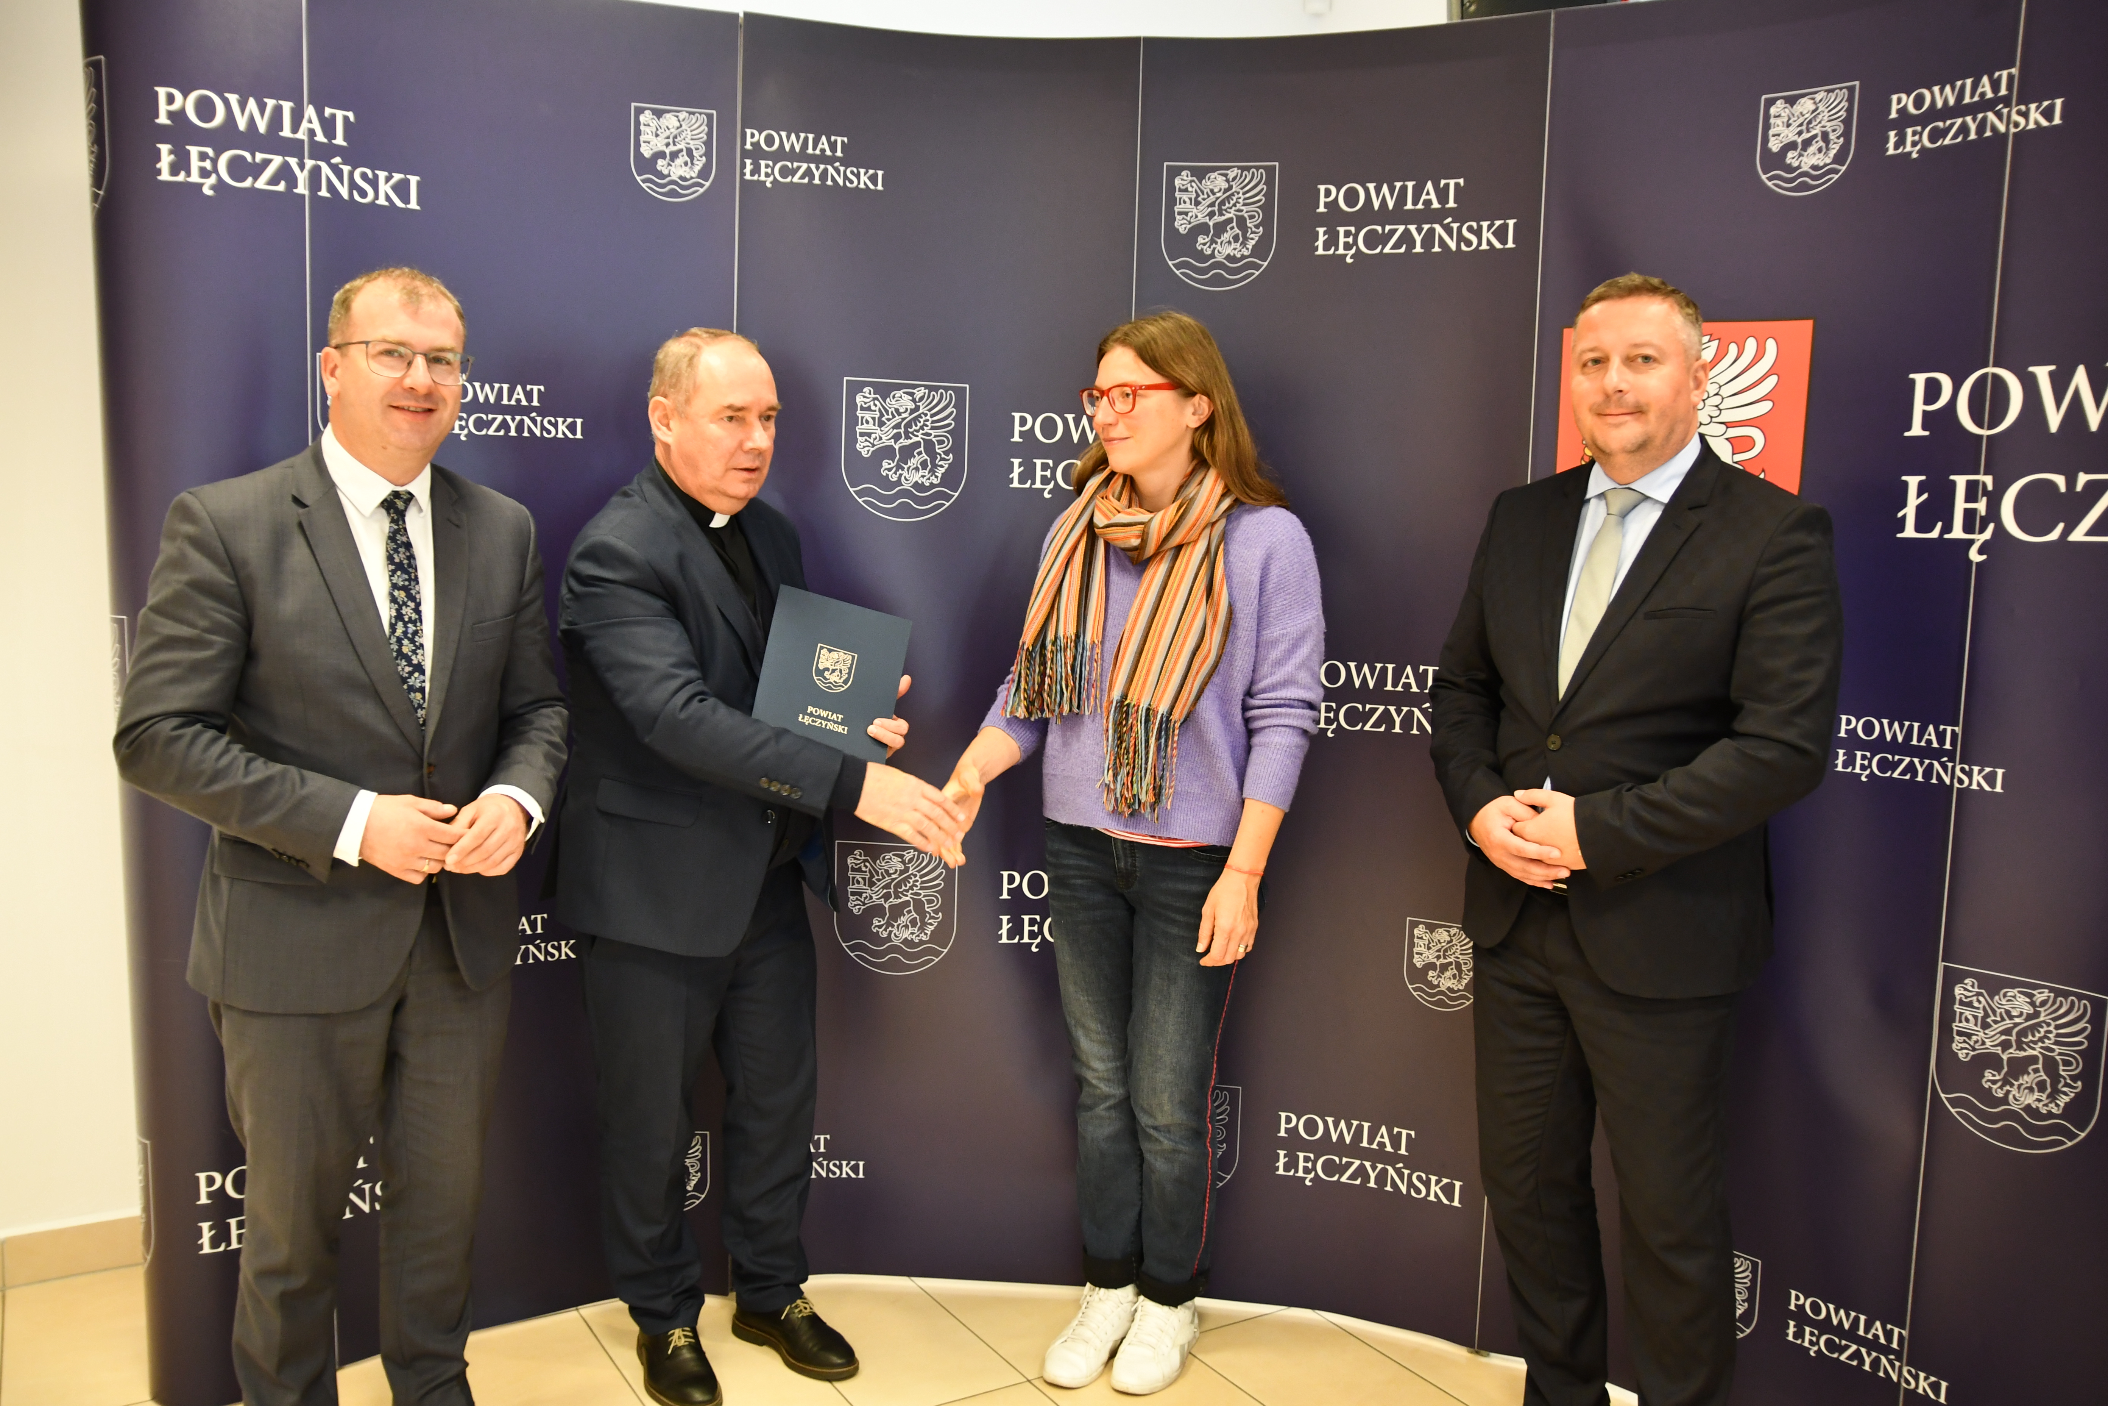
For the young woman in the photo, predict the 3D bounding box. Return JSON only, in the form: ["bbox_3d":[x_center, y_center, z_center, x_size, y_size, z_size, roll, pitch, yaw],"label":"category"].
[{"bbox_3d":[0.123,0.248,2.625,0.540,1.725,0.420,5,7,28],"label":"young woman"}]

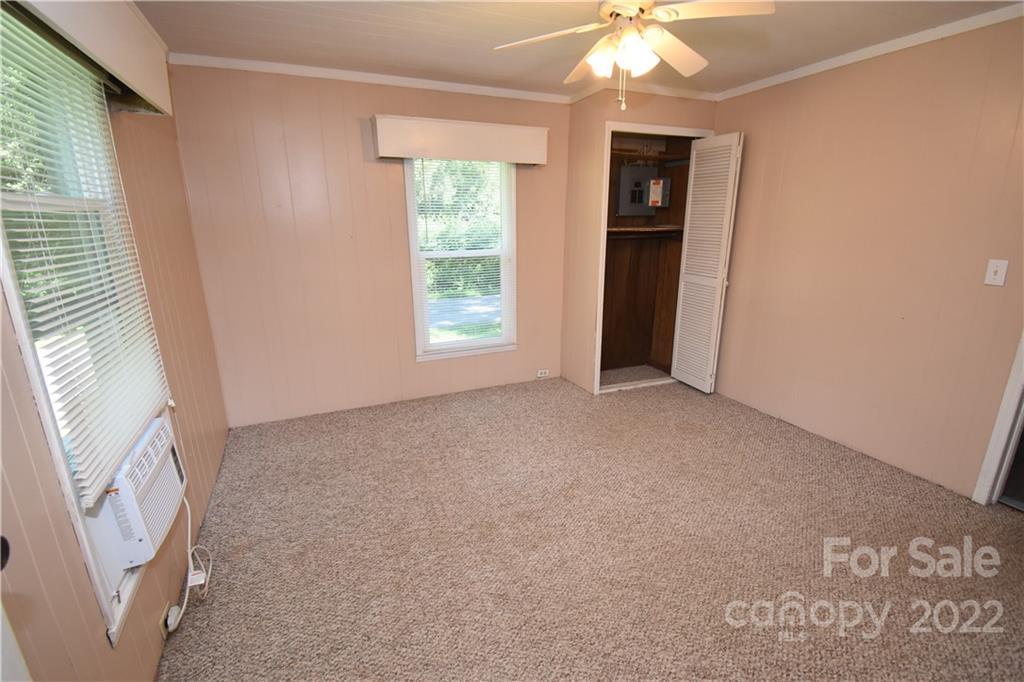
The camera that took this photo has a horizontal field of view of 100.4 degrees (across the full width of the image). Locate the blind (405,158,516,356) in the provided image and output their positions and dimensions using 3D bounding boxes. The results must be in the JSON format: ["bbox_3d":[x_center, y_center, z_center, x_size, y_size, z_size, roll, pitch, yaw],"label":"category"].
[{"bbox_3d":[-0.368,-0.640,3.420,0.870,1.520,0.060,-8,17,-25],"label":"blind"}]

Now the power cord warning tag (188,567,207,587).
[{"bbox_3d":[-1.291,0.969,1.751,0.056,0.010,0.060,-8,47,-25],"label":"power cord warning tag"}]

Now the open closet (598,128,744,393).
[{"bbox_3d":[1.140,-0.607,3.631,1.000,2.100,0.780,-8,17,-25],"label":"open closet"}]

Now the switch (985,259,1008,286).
[{"bbox_3d":[2.406,-0.341,2.120,0.014,0.115,0.070,-8,17,-25],"label":"switch"}]

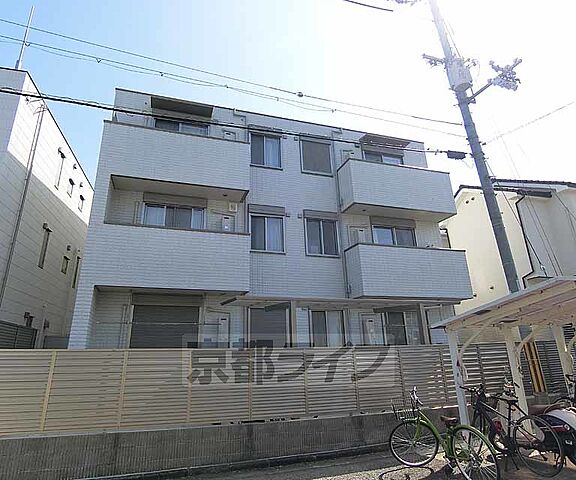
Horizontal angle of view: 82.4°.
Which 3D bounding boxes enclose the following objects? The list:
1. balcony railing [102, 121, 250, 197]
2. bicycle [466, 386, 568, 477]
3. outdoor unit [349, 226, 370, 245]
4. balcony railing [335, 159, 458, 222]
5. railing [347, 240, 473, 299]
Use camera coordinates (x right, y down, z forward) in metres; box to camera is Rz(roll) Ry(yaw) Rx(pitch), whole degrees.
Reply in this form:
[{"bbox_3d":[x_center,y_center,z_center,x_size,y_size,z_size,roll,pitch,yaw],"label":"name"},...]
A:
[{"bbox_3d":[-3.100,-2.150,9.417,3.927,1.556,0.850,4,-17,-17],"label":"balcony railing"},{"bbox_3d":[3.139,2.700,4.864,0.570,1.020,1.670,4,-17,-17],"label":"bicycle"},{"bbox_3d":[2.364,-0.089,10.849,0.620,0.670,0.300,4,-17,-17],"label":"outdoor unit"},{"bbox_3d":[3.833,-1.645,11.508,4.012,1.556,0.876,4,-17,-17],"label":"balcony railing"},{"bbox_3d":[3.921,1.125,10.694,4.029,1.585,0.876,4,-17,-17],"label":"railing"}]

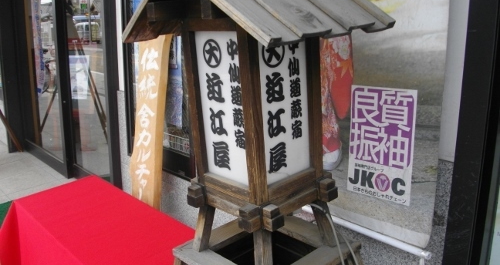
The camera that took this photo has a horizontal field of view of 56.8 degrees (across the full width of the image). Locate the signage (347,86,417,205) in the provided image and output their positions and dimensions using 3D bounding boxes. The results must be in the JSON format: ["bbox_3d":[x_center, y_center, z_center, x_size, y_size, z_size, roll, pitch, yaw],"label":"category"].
[{"bbox_3d":[0.396,0.035,1.391,0.010,0.342,0.225,-10,16,-40],"label":"signage"}]

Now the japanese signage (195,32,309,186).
[{"bbox_3d":[0.011,-0.074,1.124,0.178,0.359,0.185,-18,22,-39],"label":"japanese signage"}]

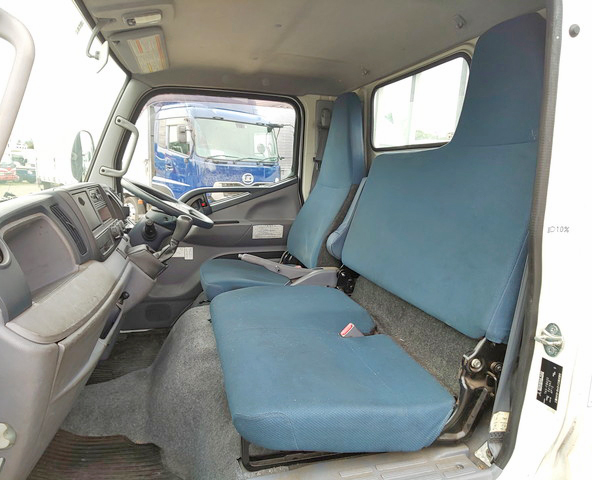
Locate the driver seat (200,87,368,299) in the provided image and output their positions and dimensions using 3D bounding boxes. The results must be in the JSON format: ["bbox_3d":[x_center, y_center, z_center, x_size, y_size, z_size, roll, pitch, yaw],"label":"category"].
[{"bbox_3d":[-0.070,-0.221,1.696,0.705,0.908,0.482,-2,12,-16],"label":"driver seat"}]

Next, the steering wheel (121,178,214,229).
[{"bbox_3d":[-0.539,-0.136,1.555,0.405,0.085,0.405,28,2,-20],"label":"steering wheel"}]

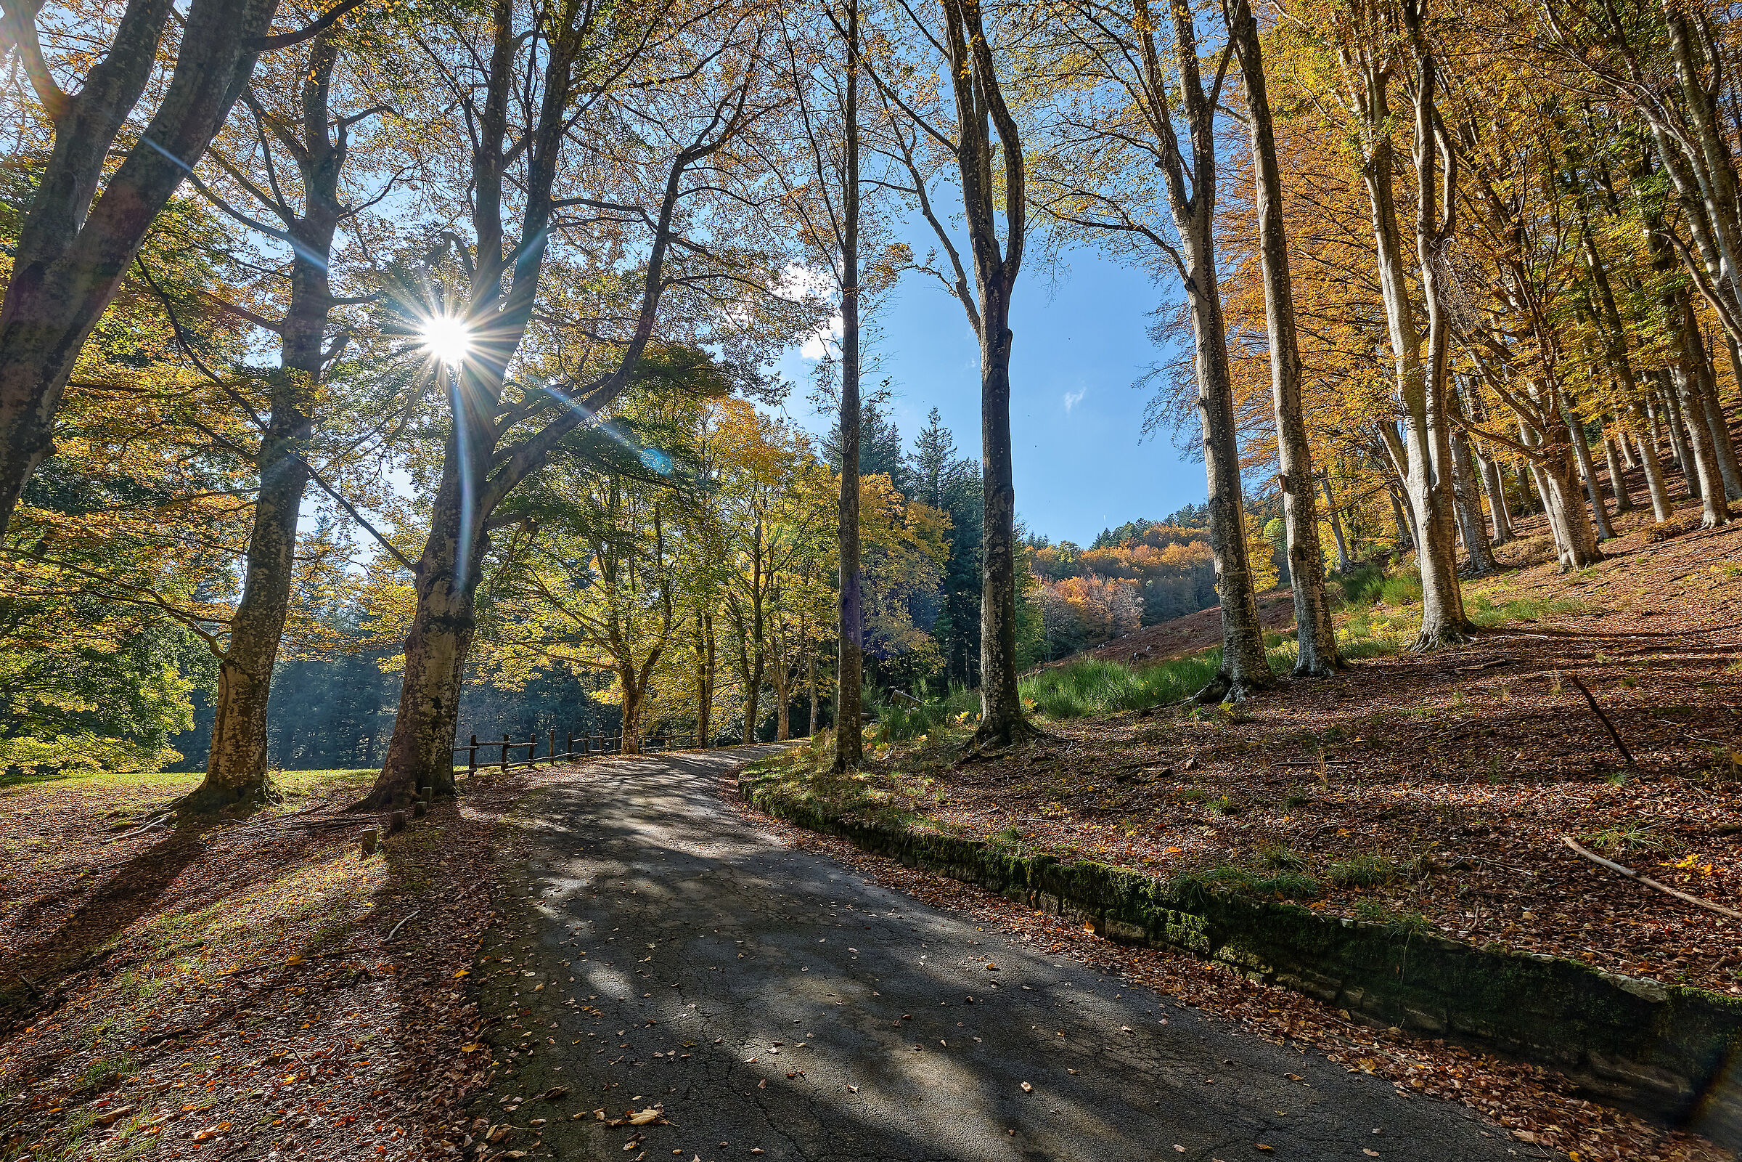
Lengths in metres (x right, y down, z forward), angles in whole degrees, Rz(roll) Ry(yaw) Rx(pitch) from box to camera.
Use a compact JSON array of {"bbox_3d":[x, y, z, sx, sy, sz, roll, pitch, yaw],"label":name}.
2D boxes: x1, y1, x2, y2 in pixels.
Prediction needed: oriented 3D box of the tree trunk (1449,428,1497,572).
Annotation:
[{"bbox_3d":[18.277,-2.464,22.088,0.650,4.620,0.650,-9,-14,40],"label":"tree trunk"}]

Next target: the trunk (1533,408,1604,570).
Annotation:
[{"bbox_3d":[16.617,-2.295,17.374,0.850,4.150,0.880,11,-15,-44],"label":"trunk"}]

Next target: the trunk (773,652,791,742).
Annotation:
[{"bbox_3d":[-5.406,7.007,44.148,0.900,5.400,0.800,1,-11,-7],"label":"trunk"}]

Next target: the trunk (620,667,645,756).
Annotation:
[{"bbox_3d":[-10.170,5.516,30.909,0.850,3.710,0.800,4,-12,-18],"label":"trunk"}]

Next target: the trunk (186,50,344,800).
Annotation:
[{"bbox_3d":[-10.500,-3.676,13.282,1.150,15.000,1.050,9,-14,-40],"label":"trunk"}]

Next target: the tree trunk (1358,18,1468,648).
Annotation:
[{"bbox_3d":[11.945,-5.999,15.823,1.700,15.010,1.200,-9,-14,39],"label":"tree trunk"}]

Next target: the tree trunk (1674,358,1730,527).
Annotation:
[{"bbox_3d":[26.948,-4.563,23.638,0.600,5.870,0.620,9,-14,-39],"label":"tree trunk"}]

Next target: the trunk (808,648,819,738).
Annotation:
[{"bbox_3d":[-4.001,7.700,50.298,0.600,6.160,0.600,1,-11,-4],"label":"trunk"}]

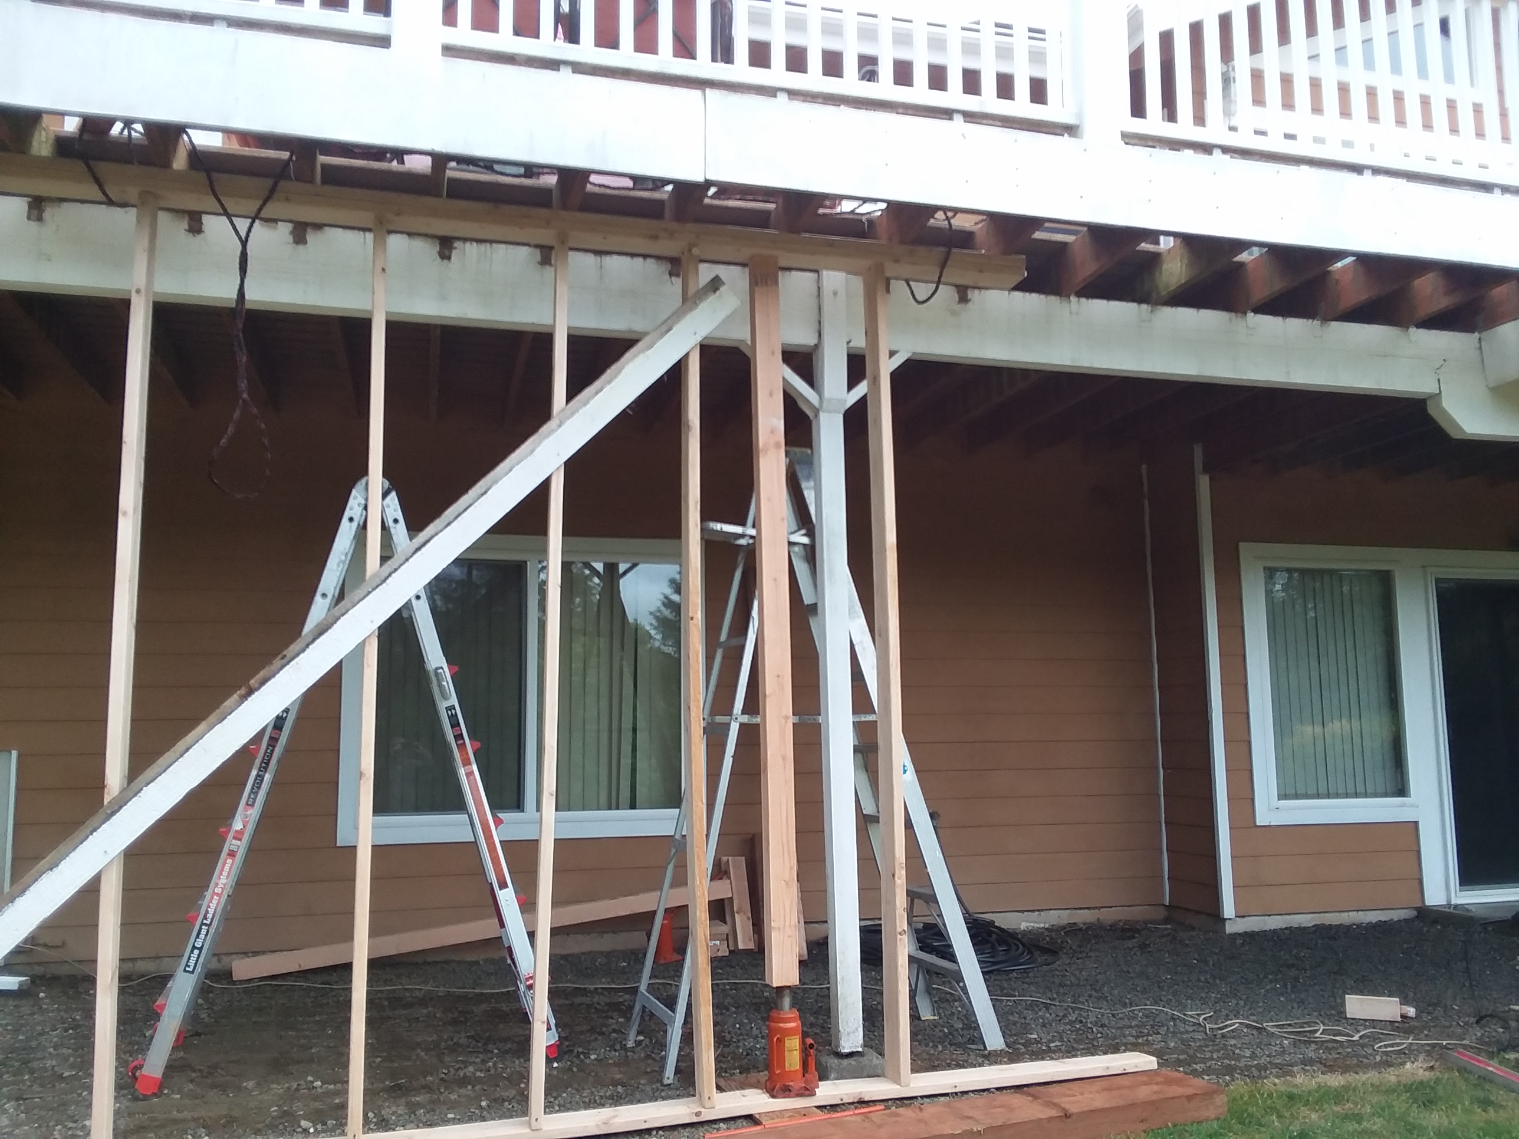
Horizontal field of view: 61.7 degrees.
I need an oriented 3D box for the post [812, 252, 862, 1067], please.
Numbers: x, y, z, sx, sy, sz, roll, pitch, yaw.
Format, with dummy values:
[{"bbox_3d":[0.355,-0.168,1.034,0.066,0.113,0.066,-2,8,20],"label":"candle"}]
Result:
[{"bbox_3d":[0.283,0.281,4.604,0.091,2.807,0.091,1,-7,-17],"label":"post"}]

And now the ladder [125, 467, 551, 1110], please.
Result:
[{"bbox_3d":[-1.581,0.769,5.055,1.462,2.205,0.705,1,-7,-17],"label":"ladder"}]

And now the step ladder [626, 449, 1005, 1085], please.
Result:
[{"bbox_3d":[0.194,0.688,5.014,1.304,2.306,0.591,1,-7,-17],"label":"step ladder"}]

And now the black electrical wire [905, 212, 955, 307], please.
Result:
[{"bbox_3d":[0.599,-1.097,4.572,0.138,0.259,0.243,1,-7,-17],"label":"black electrical wire"}]

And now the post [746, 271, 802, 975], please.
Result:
[{"bbox_3d":[0.042,0.136,4.312,0.088,2.457,0.089,1,-7,-17],"label":"post"}]

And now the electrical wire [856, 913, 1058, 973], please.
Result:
[{"bbox_3d":[1.013,1.964,6.798,1.093,0.182,0.992,1,-7,-17],"label":"electrical wire"}]

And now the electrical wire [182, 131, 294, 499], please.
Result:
[{"bbox_3d":[-1.522,-0.737,3.680,0.316,1.089,0.121,1,-7,-17],"label":"electrical wire"}]

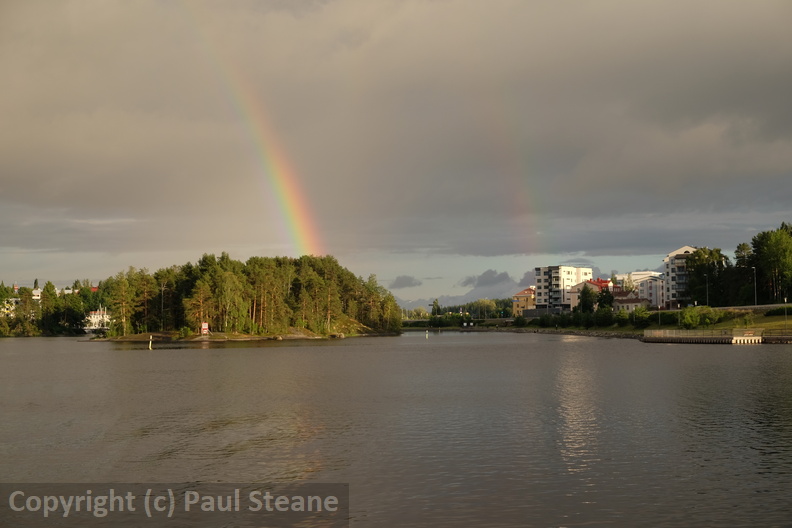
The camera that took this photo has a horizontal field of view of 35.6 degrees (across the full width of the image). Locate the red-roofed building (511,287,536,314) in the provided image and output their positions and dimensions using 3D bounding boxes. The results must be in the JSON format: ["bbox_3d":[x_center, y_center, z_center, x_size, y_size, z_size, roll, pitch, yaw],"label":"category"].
[{"bbox_3d":[61.971,17.808,585.000,11.500,14.000,10.500,-2,-3,35],"label":"red-roofed building"}]

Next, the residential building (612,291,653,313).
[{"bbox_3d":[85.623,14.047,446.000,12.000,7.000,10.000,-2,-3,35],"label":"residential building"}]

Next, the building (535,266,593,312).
[{"bbox_3d":[75.640,11.312,553.000,13.000,19.600,28.000,-2,-3,35],"label":"building"}]

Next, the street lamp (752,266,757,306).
[{"bbox_3d":[82.066,5.151,282.000,1.000,9.100,0.350,0,-3,-6],"label":"street lamp"}]

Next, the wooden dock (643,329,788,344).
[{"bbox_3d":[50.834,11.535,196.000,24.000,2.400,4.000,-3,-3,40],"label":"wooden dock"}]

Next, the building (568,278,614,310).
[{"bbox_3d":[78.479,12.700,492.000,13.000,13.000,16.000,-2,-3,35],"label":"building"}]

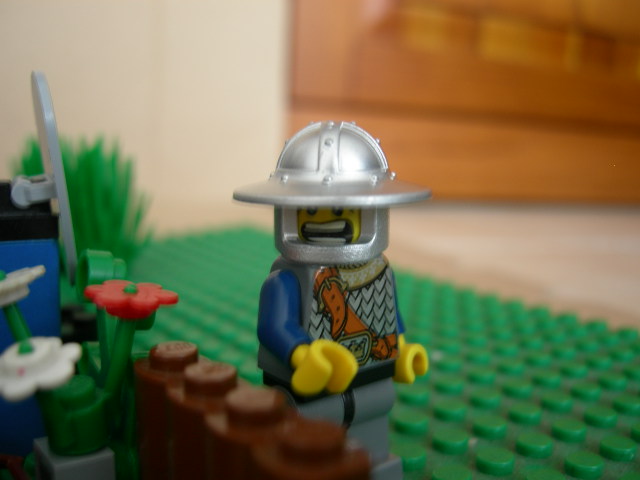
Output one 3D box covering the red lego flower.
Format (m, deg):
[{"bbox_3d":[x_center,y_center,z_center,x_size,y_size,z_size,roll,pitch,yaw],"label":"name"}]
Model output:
[{"bbox_3d":[-0.021,0.007,0.077,0.010,0.002,0.010,6,9,-14],"label":"red lego flower"}]

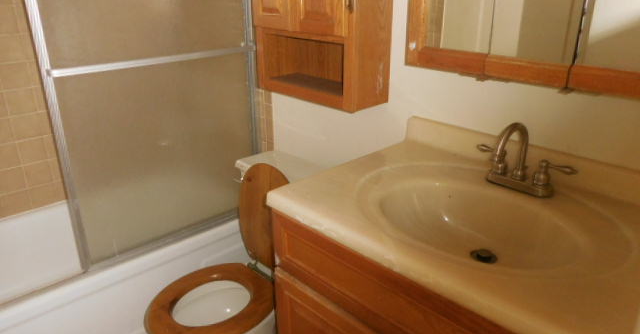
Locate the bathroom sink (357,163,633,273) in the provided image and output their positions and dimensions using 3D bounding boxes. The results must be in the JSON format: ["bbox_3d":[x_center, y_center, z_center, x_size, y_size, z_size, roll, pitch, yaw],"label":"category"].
[{"bbox_3d":[0.334,0.150,1.008,0.440,0.145,0.565,-20,29,-41],"label":"bathroom sink"}]

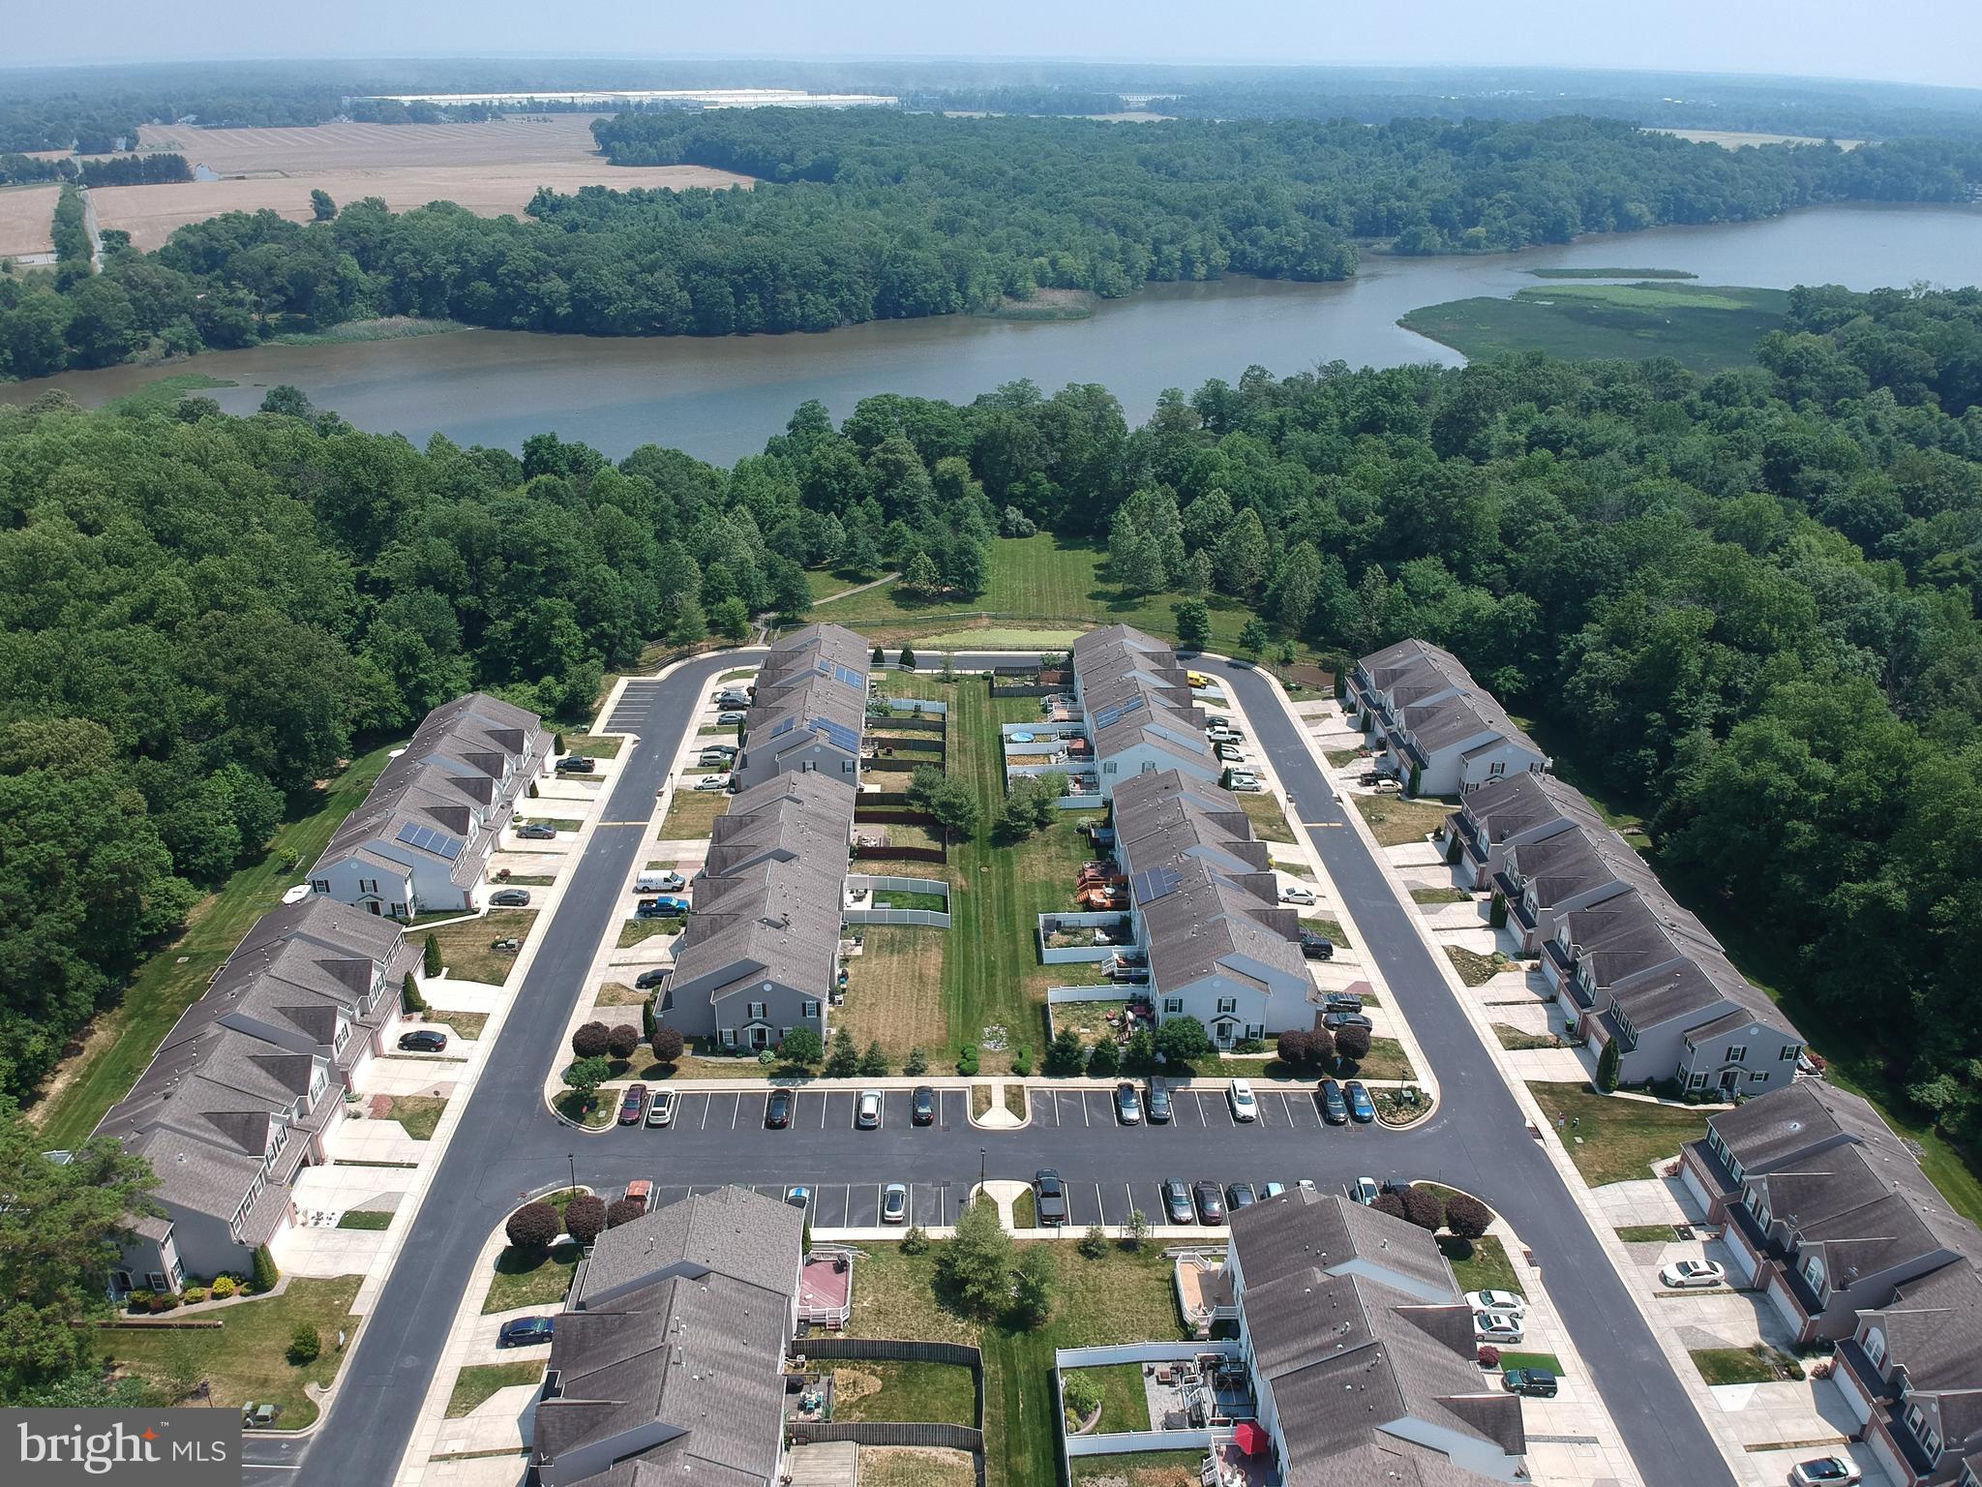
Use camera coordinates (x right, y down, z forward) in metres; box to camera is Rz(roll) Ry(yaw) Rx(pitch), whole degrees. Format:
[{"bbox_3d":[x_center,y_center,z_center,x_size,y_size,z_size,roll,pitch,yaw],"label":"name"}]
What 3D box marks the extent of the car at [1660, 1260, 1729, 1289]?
[{"bbox_3d":[58.314,43.904,119.122,4.870,1.470,1.850,0,25,-4],"label":"car"}]

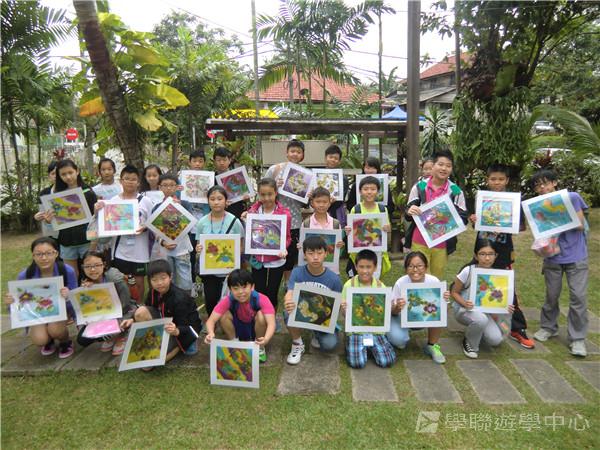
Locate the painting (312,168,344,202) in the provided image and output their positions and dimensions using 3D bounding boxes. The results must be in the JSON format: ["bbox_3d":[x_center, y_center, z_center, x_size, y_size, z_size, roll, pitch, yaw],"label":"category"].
[{"bbox_3d":[0.292,-0.410,4.290,0.325,0.325,0.015,0,4,0],"label":"painting"}]

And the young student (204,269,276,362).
[{"bbox_3d":[-0.436,0.653,3.050,0.500,0.696,0.620,-1,9,-5],"label":"young student"}]

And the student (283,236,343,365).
[{"bbox_3d":[0.097,0.529,3.220,0.460,0.888,0.620,0,9,0],"label":"student"}]

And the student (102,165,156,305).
[{"bbox_3d":[-1.435,0.196,3.610,0.480,1.427,0.400,-2,9,-11],"label":"student"}]

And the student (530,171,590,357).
[{"bbox_3d":[2.092,0.272,3.366,0.440,1.470,0.380,5,11,32],"label":"student"}]

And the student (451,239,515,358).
[{"bbox_3d":[1.428,0.565,3.318,0.440,0.920,0.500,-5,11,-24],"label":"student"}]

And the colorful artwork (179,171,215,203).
[{"bbox_3d":[-0.970,-0.364,3.950,0.315,0.315,0.020,0,9,-7],"label":"colorful artwork"}]

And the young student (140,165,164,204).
[{"bbox_3d":[-1.500,0.152,4.229,0.420,1.470,0.280,-3,10,-10],"label":"young student"}]

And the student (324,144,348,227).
[{"bbox_3d":[0.356,-0.078,4.559,0.460,1.580,0.340,1,10,3],"label":"student"}]

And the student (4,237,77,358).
[{"bbox_3d":[-1.968,0.635,3.204,0.450,0.930,0.540,-4,10,-20],"label":"student"}]

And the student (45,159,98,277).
[{"bbox_3d":[-1.965,0.189,3.698,0.450,1.524,0.360,-2,10,-11],"label":"student"}]

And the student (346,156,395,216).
[{"bbox_3d":[0.734,0.055,4.269,0.450,1.480,0.320,0,10,3],"label":"student"}]

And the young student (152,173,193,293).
[{"bbox_3d":[-1.149,0.196,3.854,0.410,1.352,0.380,-1,9,-9],"label":"young student"}]

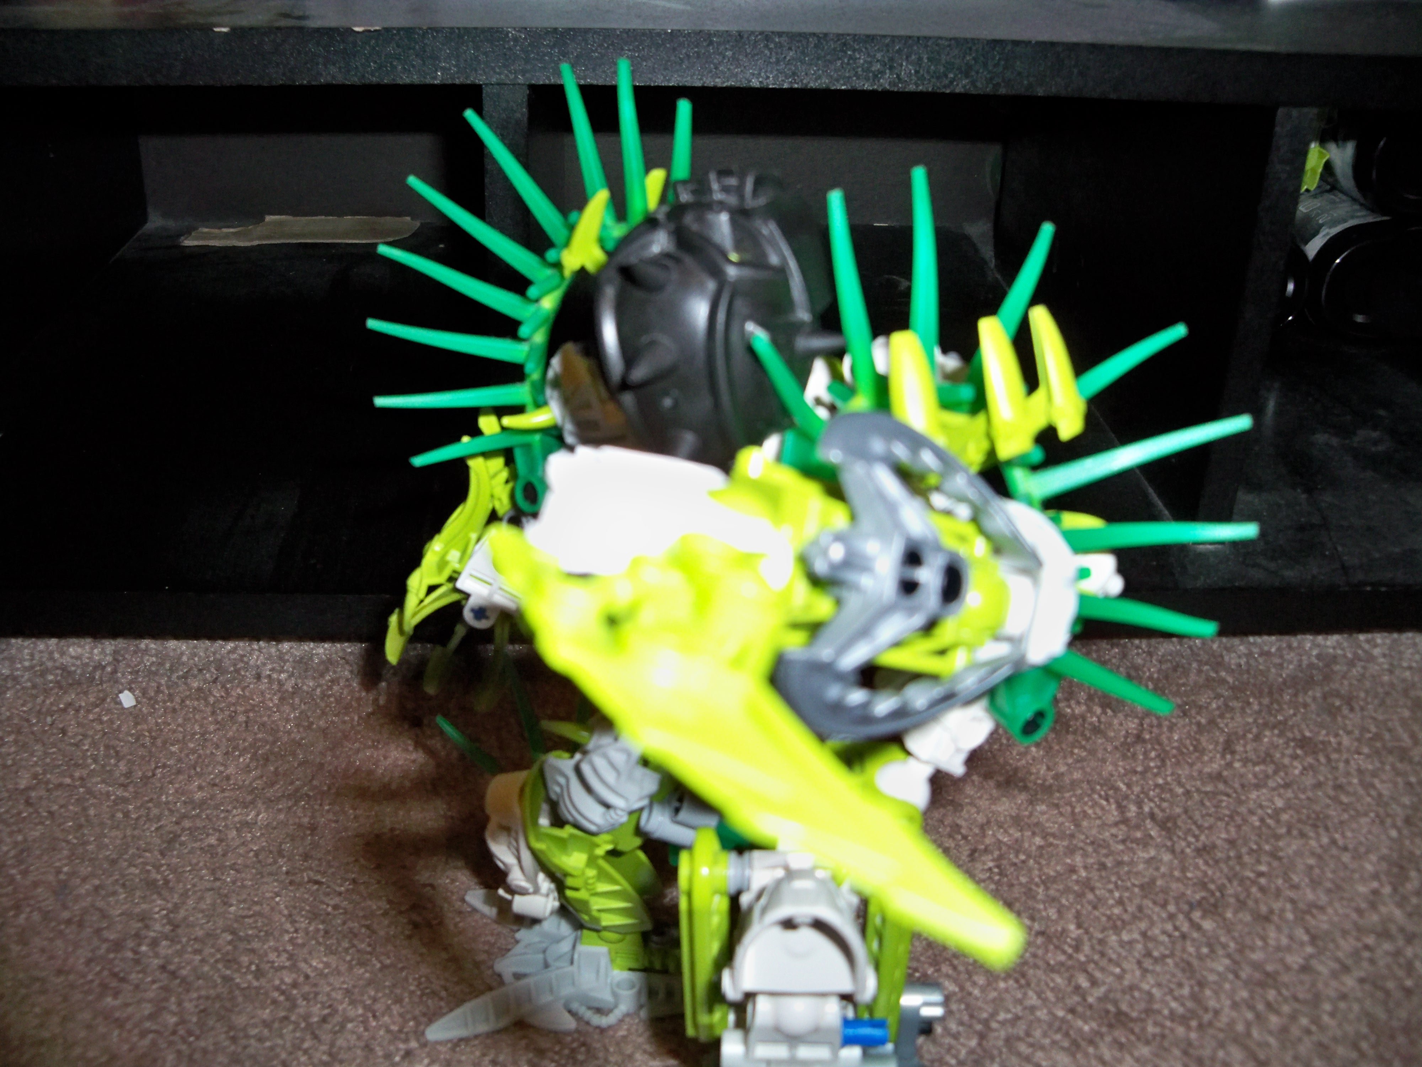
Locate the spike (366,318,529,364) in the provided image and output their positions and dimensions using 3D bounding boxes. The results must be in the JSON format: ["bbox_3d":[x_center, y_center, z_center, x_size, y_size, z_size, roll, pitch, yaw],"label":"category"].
[{"bbox_3d":[-0.053,-0.039,0.290,0.034,0.005,0.004,11,6,5],"label":"spike"}]

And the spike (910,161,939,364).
[{"bbox_3d":[0.031,-0.039,0.212,0.005,0.005,0.036,1,72,0],"label":"spike"}]

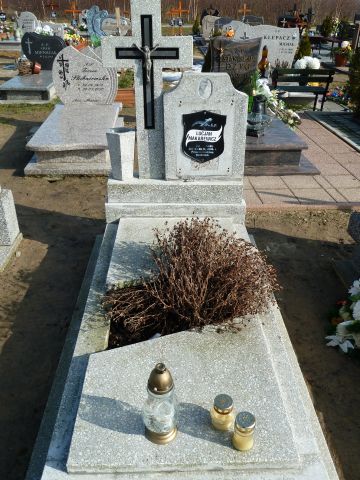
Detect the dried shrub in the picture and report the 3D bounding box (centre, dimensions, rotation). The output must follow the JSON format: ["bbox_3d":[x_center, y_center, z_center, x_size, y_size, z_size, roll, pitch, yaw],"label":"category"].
[{"bbox_3d":[0.040,0.136,2.061,0.770,0.410,0.660,0,31,-2],"label":"dried shrub"}]

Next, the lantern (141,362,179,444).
[{"bbox_3d":[-0.064,0.540,1.418,0.115,0.340,0.115,0,31,-2],"label":"lantern"}]

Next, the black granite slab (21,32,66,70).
[{"bbox_3d":[-2.708,-3.810,8.419,0.930,0.700,0.120,-2,31,-5],"label":"black granite slab"}]

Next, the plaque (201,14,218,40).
[{"bbox_3d":[0.900,-6.075,11.976,0.580,0.712,0.150,-2,31,-5],"label":"plaque"}]

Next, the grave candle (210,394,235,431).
[{"bbox_3d":[0.153,0.618,1.509,0.082,0.118,0.082,0,31,-2],"label":"grave candle"}]

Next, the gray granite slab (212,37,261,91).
[{"bbox_3d":[0.720,-2.233,5.526,0.660,0.830,0.140,-2,31,-5],"label":"gray granite slab"}]

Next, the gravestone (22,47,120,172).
[{"bbox_3d":[-1.209,-1.607,4.851,0.860,1.030,1.960,-2,31,-5],"label":"gravestone"}]

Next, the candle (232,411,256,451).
[{"bbox_3d":[0.219,0.652,1.435,0.072,0.137,0.072,0,31,-2],"label":"candle"}]

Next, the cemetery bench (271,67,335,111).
[{"bbox_3d":[1.700,-2.157,6.101,0.880,0.740,0.480,1,31,0],"label":"cemetery bench"}]

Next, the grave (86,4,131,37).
[{"bbox_3d":[-2.099,-6.357,12.300,1.280,1.060,0.160,-3,30,-4],"label":"grave"}]

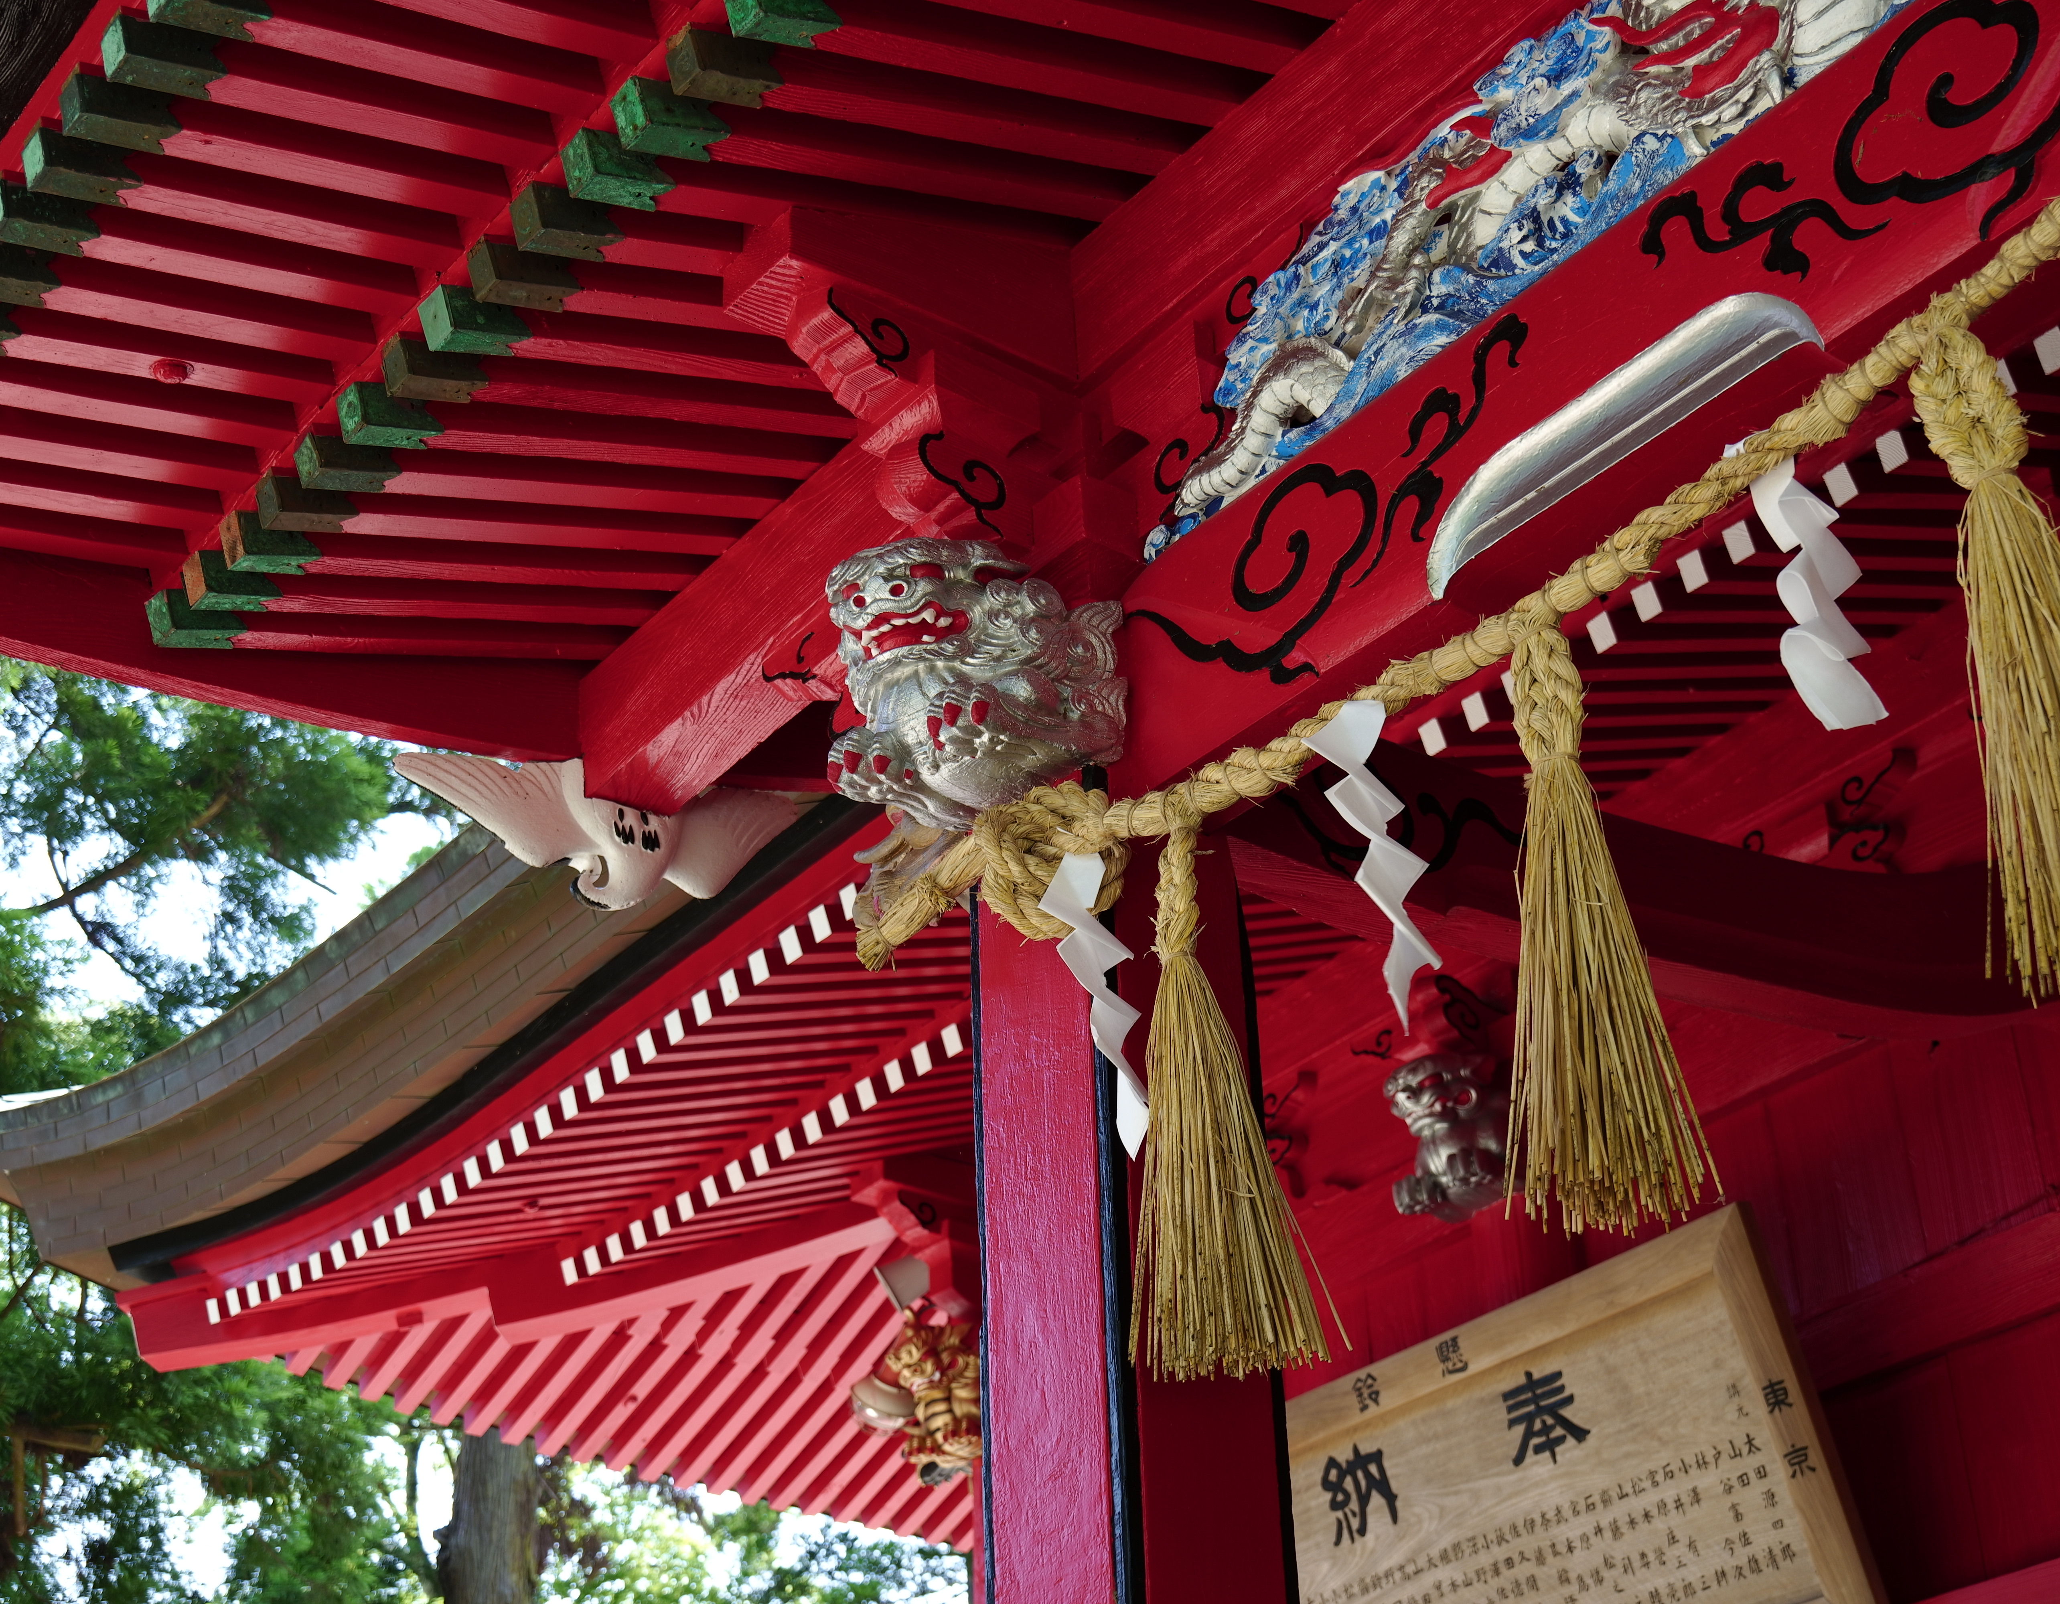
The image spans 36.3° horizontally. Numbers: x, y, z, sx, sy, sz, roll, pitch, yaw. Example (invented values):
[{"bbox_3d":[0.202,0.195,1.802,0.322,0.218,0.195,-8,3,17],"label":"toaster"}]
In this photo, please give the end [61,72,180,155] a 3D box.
[{"bbox_3d":[-0.935,-0.707,3.232,0.107,0.048,0.046,5,-28,-41],"label":"end"}]

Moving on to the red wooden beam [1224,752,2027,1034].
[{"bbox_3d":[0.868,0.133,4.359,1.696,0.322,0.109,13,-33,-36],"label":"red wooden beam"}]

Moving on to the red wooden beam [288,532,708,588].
[{"bbox_3d":[-0.758,-0.353,4.511,0.655,0.064,0.050,0,-24,-41],"label":"red wooden beam"}]

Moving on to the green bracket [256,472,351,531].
[{"bbox_3d":[-0.962,-0.401,4.189,0.116,0.064,0.050,0,-24,-41],"label":"green bracket"}]

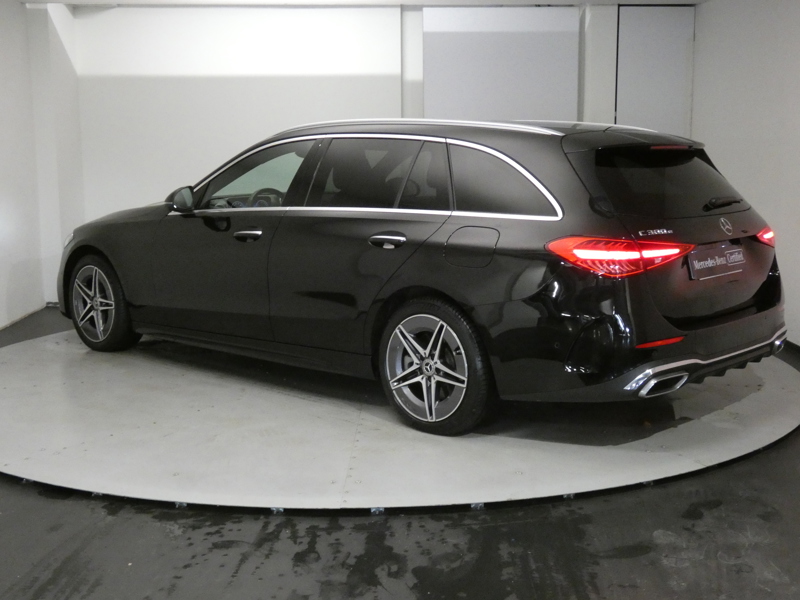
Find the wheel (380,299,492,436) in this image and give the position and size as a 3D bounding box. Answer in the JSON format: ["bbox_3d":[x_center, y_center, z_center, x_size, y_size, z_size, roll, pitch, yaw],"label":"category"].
[{"bbox_3d":[0.189,0.299,4.638,0.656,0.656,0.240,7,11,42],"label":"wheel"}]

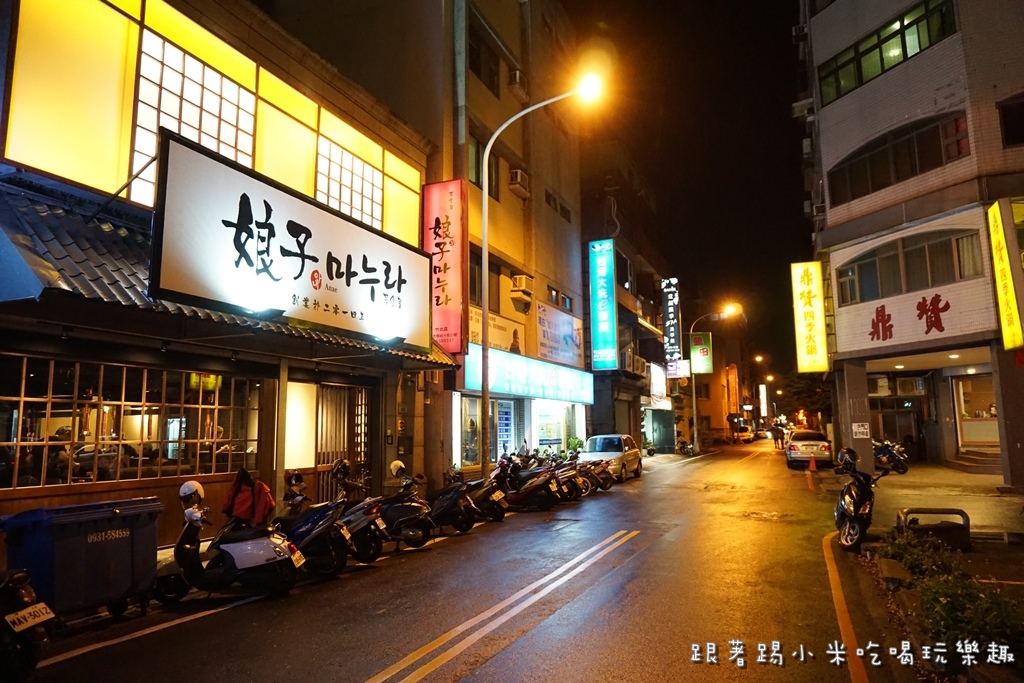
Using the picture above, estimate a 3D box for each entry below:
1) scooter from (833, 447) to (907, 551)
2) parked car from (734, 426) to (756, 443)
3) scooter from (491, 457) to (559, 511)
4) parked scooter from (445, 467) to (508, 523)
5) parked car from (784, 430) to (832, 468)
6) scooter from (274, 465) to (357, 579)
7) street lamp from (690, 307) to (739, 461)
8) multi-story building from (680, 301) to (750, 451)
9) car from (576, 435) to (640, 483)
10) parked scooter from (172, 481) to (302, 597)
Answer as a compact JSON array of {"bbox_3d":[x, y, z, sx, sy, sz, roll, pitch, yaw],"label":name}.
[{"bbox_3d":[4.907,2.293,9.836,0.720,1.200,1.800,-4,-8,24],"label":"scooter"},{"bbox_3d":[25.878,10.425,75.972,1.750,1.560,4.400,-4,-8,22],"label":"parked car"},{"bbox_3d":[0.148,2.970,14.330,1.820,1.130,0.700,-4,-8,22],"label":"scooter"},{"bbox_3d":[-0.819,2.792,12.871,1.800,1.130,0.700,-4,-8,22],"label":"parked scooter"},{"bbox_3d":[12.379,4.519,28.609,1.720,1.430,4.500,-3,-8,21],"label":"parked car"},{"bbox_3d":[-2.709,2.183,8.067,1.820,1.150,0.700,-1,-7,2],"label":"scooter"},{"bbox_3d":[13.201,2.327,44.141,3.199,9.748,0.350,-4,-8,22],"label":"street lamp"},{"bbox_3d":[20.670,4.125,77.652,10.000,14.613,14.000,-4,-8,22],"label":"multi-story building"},{"bbox_3d":[3.254,3.853,22.761,1.600,1.470,3.750,-4,-8,22],"label":"car"},{"bbox_3d":[-2.918,2.062,7.039,1.720,1.130,0.680,-1,-7,0],"label":"parked scooter"}]

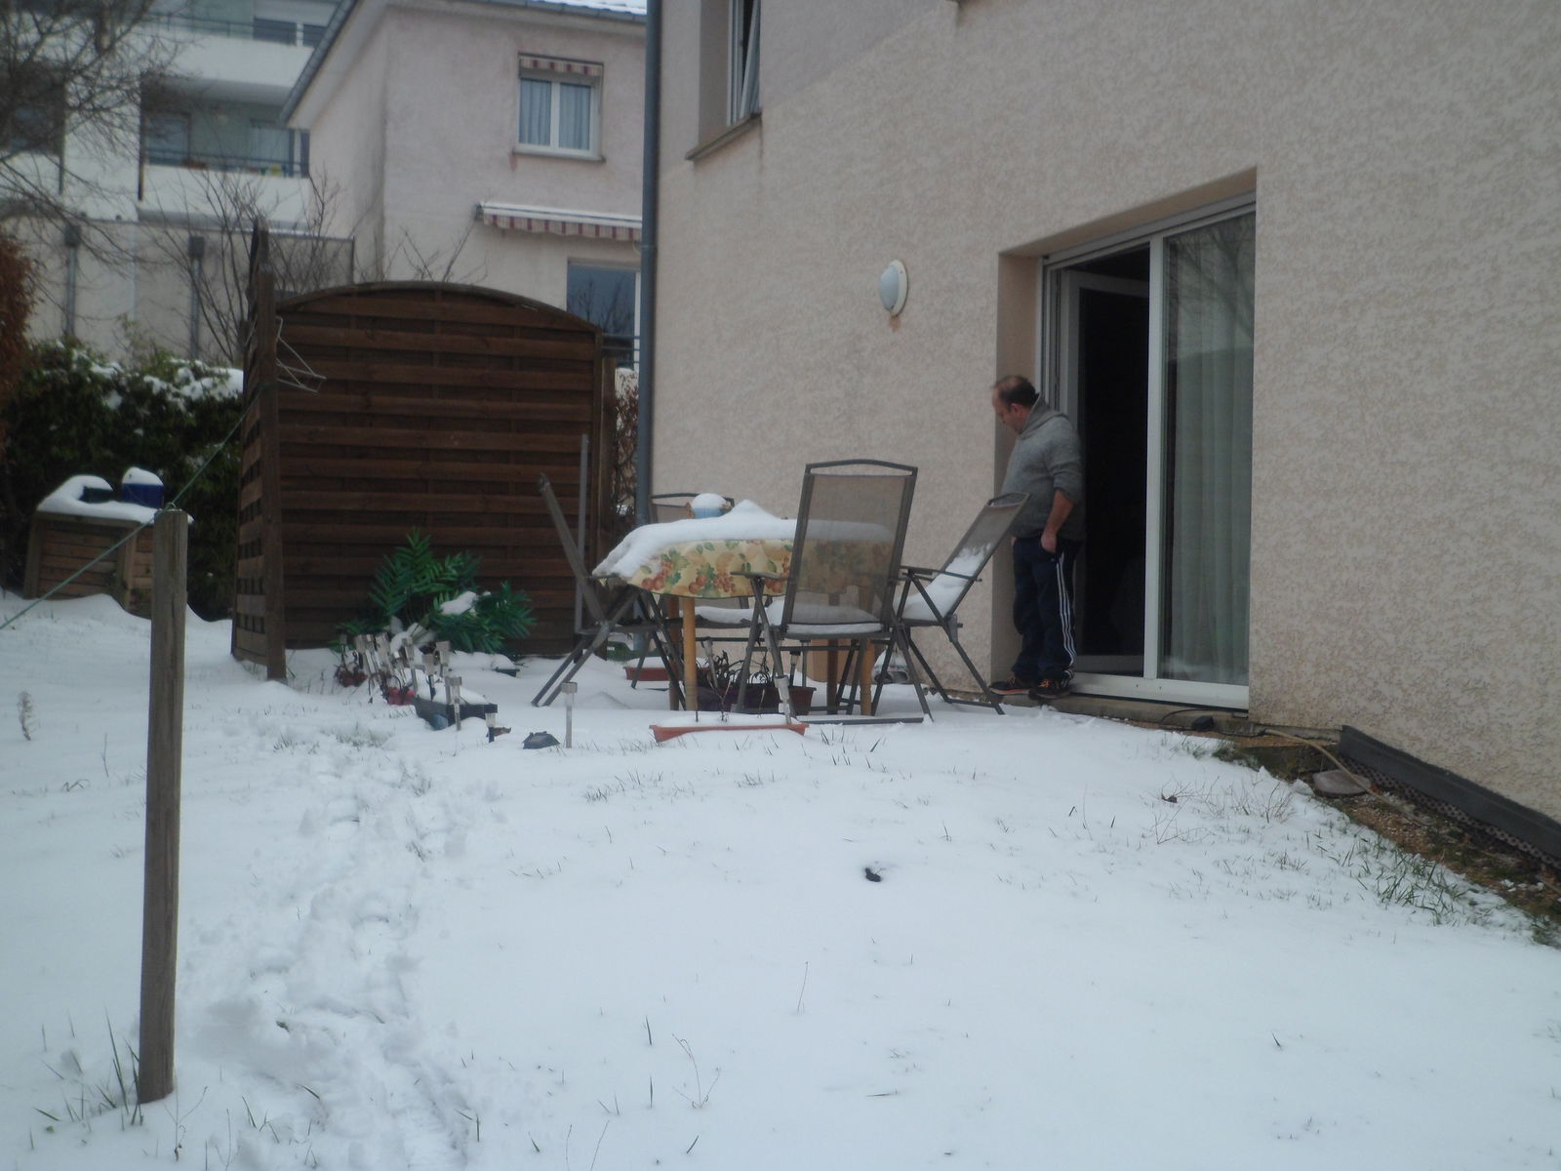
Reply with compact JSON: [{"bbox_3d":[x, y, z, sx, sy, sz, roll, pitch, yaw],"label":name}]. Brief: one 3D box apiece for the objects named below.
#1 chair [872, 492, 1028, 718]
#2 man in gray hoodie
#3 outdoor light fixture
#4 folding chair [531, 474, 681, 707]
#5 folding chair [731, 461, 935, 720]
[{"bbox_3d":[0.635,0.089,8.420,0.740,0.960,0.580,1,0,-26],"label":"chair"},{"bbox_3d":[1.275,-0.261,9.420,0.420,1.604,0.520,1,0,-35],"label":"man in gray hoodie"},{"bbox_3d":[0.630,-1.749,11.127,0.120,0.325,0.320,1,0,-22],"label":"outdoor light fixture"},{"bbox_3d":[-0.800,0.018,8.660,0.680,1.070,0.580,1,0,-17],"label":"folding chair"},{"bbox_3d":[0.200,0.025,8.160,0.600,1.090,0.670,1,0,-25],"label":"folding chair"}]

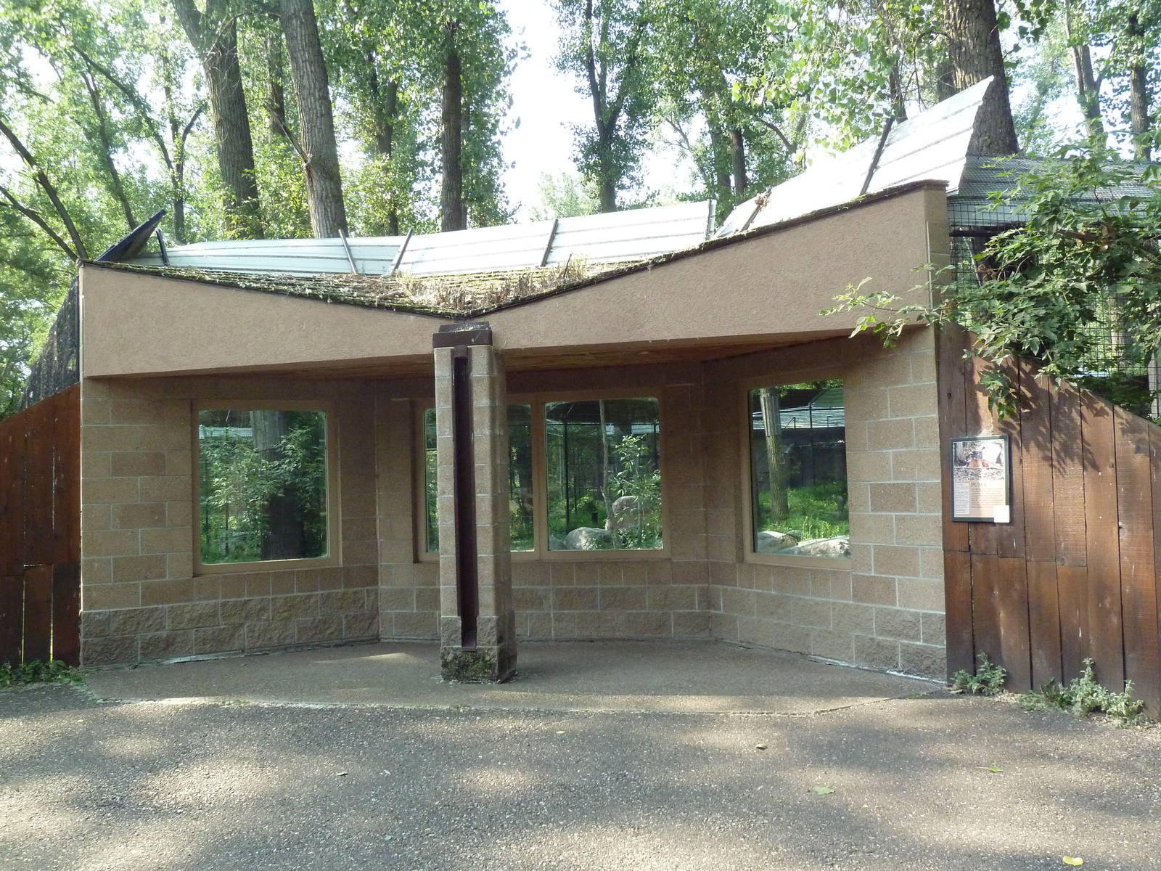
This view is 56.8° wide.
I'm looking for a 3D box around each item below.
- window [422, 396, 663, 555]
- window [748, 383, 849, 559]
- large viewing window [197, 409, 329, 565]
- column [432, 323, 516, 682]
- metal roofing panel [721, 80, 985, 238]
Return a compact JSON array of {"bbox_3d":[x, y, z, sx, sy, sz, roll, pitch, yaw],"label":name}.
[{"bbox_3d":[-0.352,0.354,9.173,2.097,1.261,0.100,-2,-2,13],"label":"window"},{"bbox_3d":[1.590,0.257,7.953,0.100,1.259,1.043,0,-3,-30],"label":"window"},{"bbox_3d":[-2.638,0.421,9.017,1.065,1.267,0.100,0,-3,-32],"label":"large viewing window"},{"bbox_3d":[-0.729,0.444,7.456,0.415,2.430,0.420,-2,-2,12],"label":"column"},{"bbox_3d":[1.855,-1.801,8.136,0.060,0.963,2.800,33,-21,-21],"label":"metal roofing panel"}]

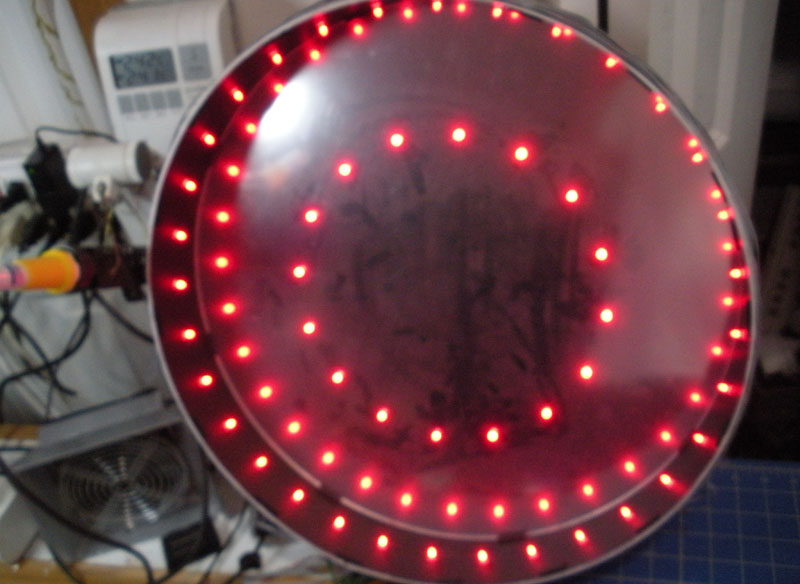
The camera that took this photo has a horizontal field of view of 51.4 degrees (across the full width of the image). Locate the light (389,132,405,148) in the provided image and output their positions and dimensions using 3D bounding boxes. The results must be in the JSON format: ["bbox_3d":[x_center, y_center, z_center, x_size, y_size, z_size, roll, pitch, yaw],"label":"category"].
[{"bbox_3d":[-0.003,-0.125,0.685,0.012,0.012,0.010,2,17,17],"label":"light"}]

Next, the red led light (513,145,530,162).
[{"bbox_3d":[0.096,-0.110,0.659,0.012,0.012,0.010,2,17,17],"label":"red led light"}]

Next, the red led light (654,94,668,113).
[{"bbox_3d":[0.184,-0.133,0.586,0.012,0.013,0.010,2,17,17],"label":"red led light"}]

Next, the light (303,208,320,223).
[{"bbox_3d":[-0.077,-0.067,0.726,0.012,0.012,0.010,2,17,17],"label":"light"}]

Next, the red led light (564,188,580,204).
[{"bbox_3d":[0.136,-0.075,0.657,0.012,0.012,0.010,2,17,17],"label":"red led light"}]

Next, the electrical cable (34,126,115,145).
[{"bbox_3d":[-0.329,-0.158,0.840,0.082,0.018,0.020,-26,42,-15],"label":"electrical cable"}]

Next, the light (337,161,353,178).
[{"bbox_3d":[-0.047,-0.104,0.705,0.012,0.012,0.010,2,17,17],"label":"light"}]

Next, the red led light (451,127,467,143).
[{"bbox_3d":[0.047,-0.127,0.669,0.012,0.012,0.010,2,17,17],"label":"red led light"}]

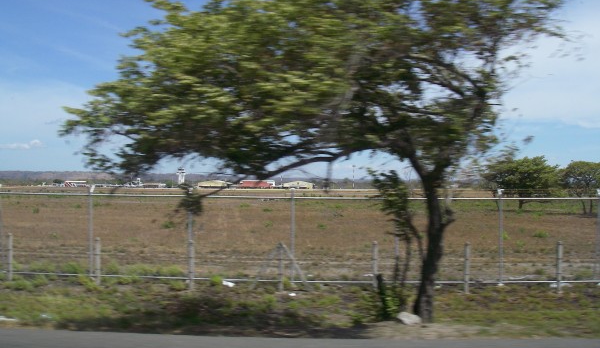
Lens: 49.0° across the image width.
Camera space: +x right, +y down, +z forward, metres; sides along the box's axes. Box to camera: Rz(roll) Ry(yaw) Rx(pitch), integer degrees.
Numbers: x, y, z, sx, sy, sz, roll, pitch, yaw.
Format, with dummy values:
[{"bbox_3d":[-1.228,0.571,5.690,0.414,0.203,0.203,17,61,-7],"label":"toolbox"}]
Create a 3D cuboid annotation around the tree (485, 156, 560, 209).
[{"bbox_3d":[25.220,0.945,75.000,8.600,6.100,8.000,0,-1,19],"label":"tree"}]

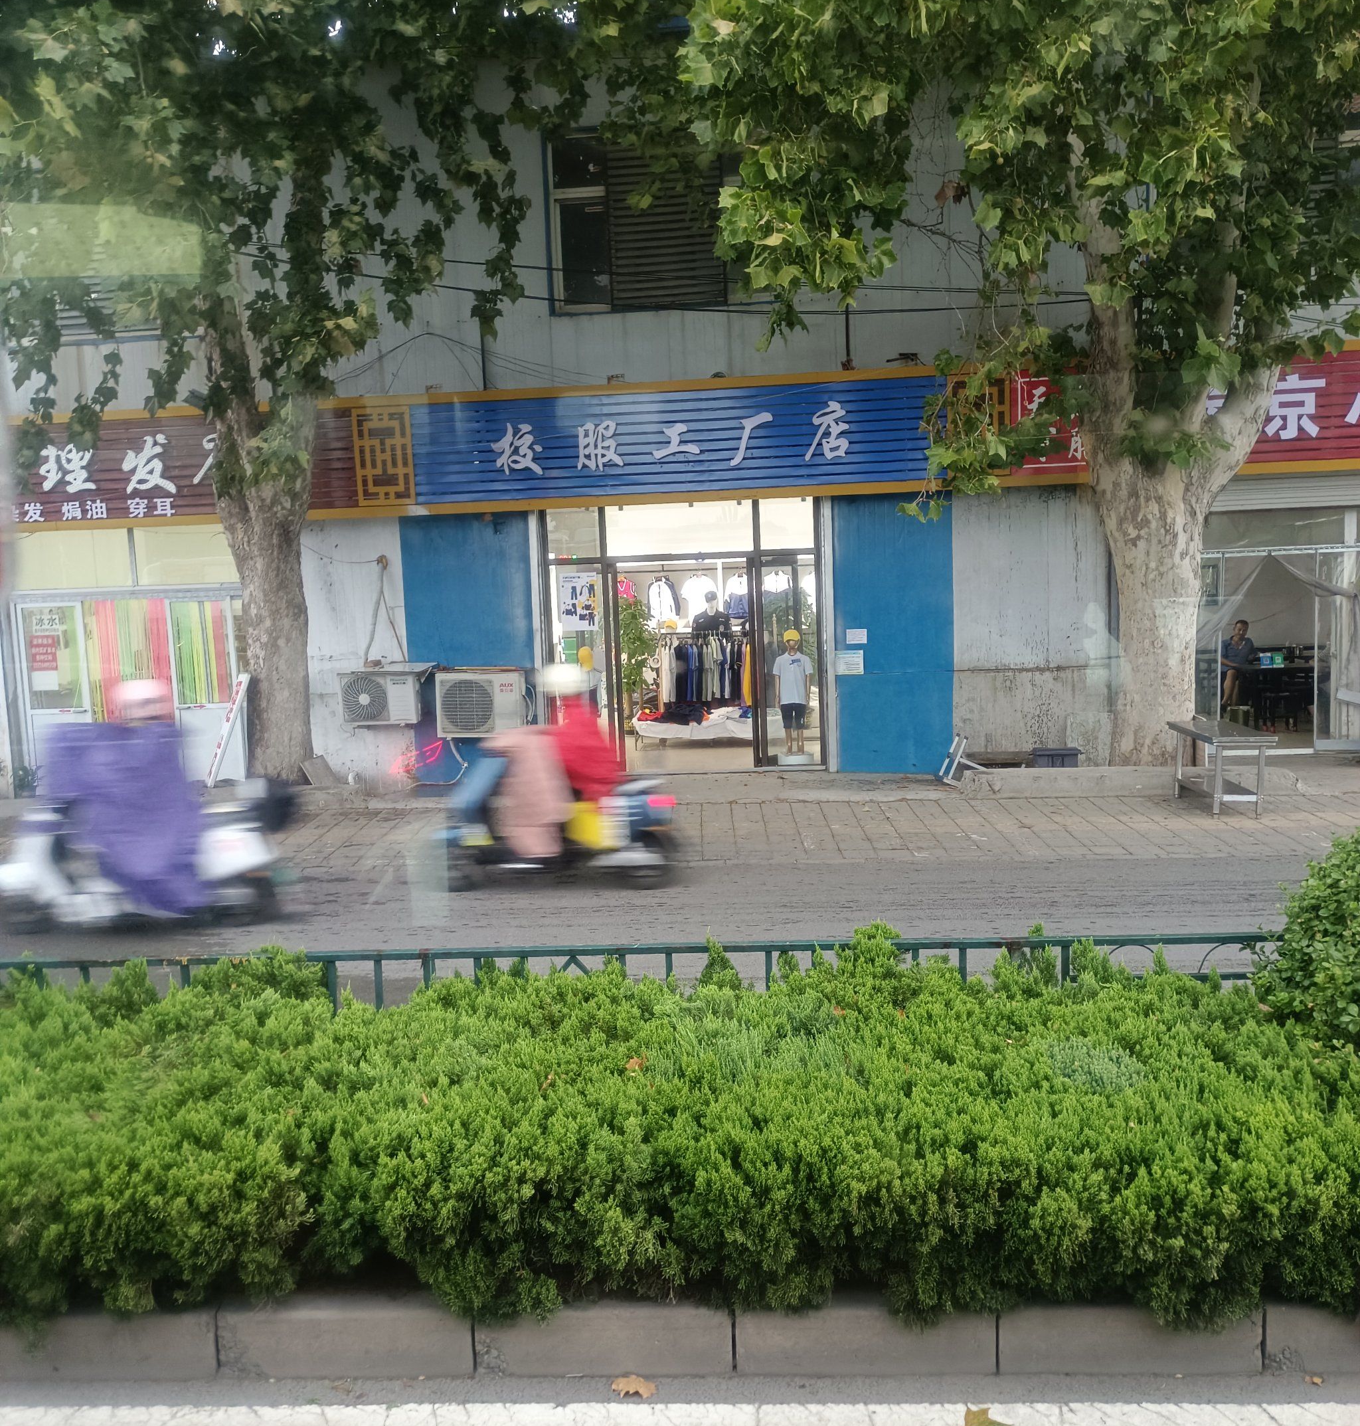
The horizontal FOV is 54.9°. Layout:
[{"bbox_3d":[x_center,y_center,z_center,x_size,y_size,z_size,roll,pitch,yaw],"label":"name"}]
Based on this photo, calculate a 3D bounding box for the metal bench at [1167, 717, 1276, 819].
[{"bbox_3d":[4.714,0.489,11.438,0.527,0.695,1.052,-1,7,1],"label":"metal bench"}]

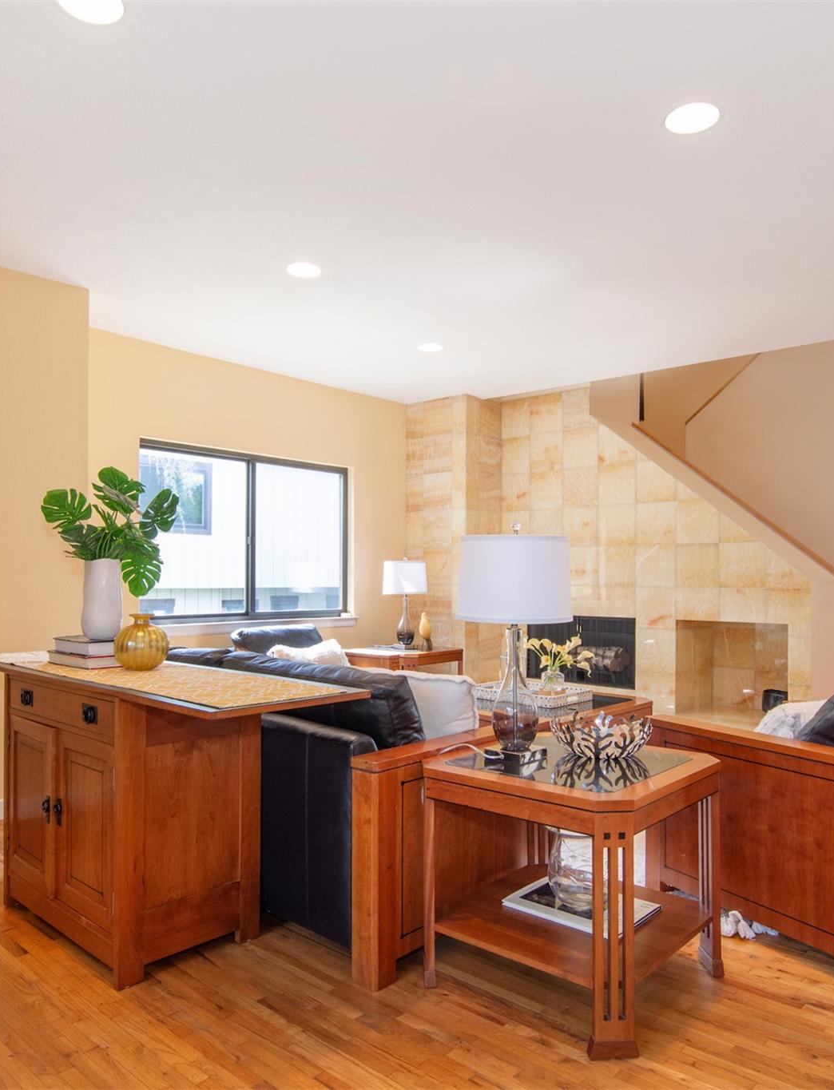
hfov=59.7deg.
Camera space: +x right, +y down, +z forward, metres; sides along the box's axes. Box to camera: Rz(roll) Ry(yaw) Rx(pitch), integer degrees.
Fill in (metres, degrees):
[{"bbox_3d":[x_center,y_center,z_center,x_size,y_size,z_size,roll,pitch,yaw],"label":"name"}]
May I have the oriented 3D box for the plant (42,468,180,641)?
[{"bbox_3d":[-1.200,0.035,2.850,0.490,0.650,0.440,1,-2,-23],"label":"plant"}]

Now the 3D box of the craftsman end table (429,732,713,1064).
[{"bbox_3d":[0.472,0.980,2.244,0.700,0.637,0.700,-2,-3,43],"label":"craftsman end table"}]

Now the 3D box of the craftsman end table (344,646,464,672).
[{"bbox_3d":[-0.100,1.100,5.440,0.620,0.610,0.620,-2,-2,44],"label":"craftsman end table"}]

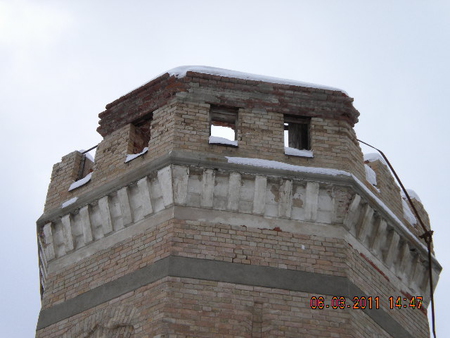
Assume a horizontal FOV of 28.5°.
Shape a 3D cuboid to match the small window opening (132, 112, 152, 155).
[{"bbox_3d":[-1.385,-0.467,15.415,0.508,0.875,0.320,-25,-47,28],"label":"small window opening"}]

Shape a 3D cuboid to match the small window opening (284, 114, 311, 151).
[{"bbox_3d":[1.237,-0.499,15.240,0.486,0.875,0.320,7,-41,-5],"label":"small window opening"}]

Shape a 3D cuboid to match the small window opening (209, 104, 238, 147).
[{"bbox_3d":[-0.030,-0.651,15.128,0.495,0.875,0.320,7,-41,-5],"label":"small window opening"}]

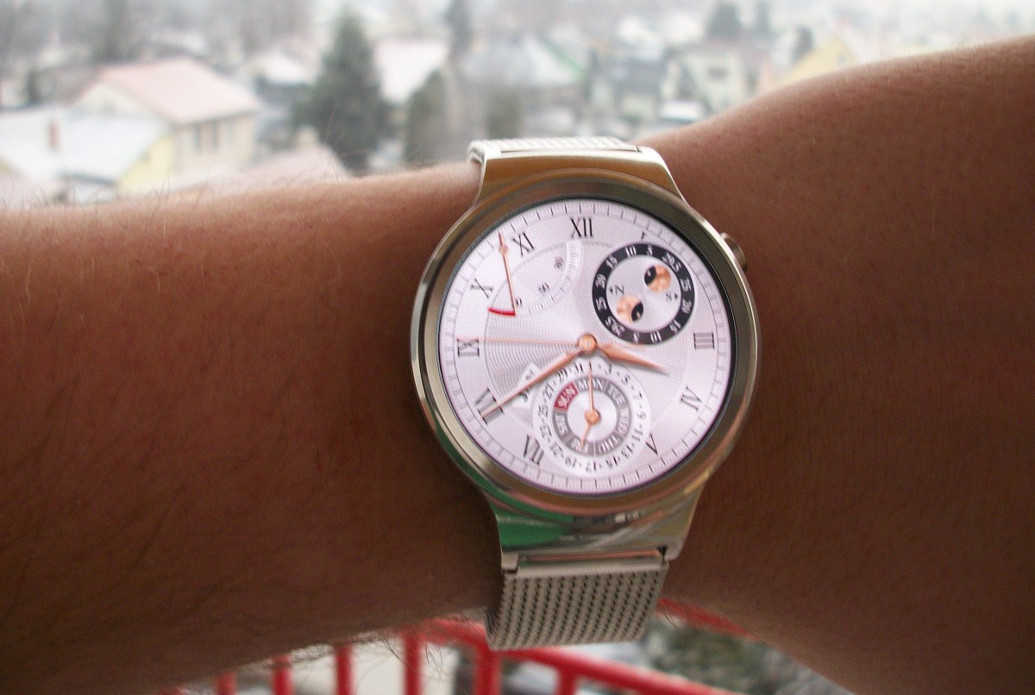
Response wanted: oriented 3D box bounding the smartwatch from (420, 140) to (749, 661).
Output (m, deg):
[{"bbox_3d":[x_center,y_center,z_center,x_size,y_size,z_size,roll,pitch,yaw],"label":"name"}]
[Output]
[{"bbox_3d":[0.006,0.005,0.150,0.043,0.070,0.055,-2,-8,-6],"label":"smartwatch"}]

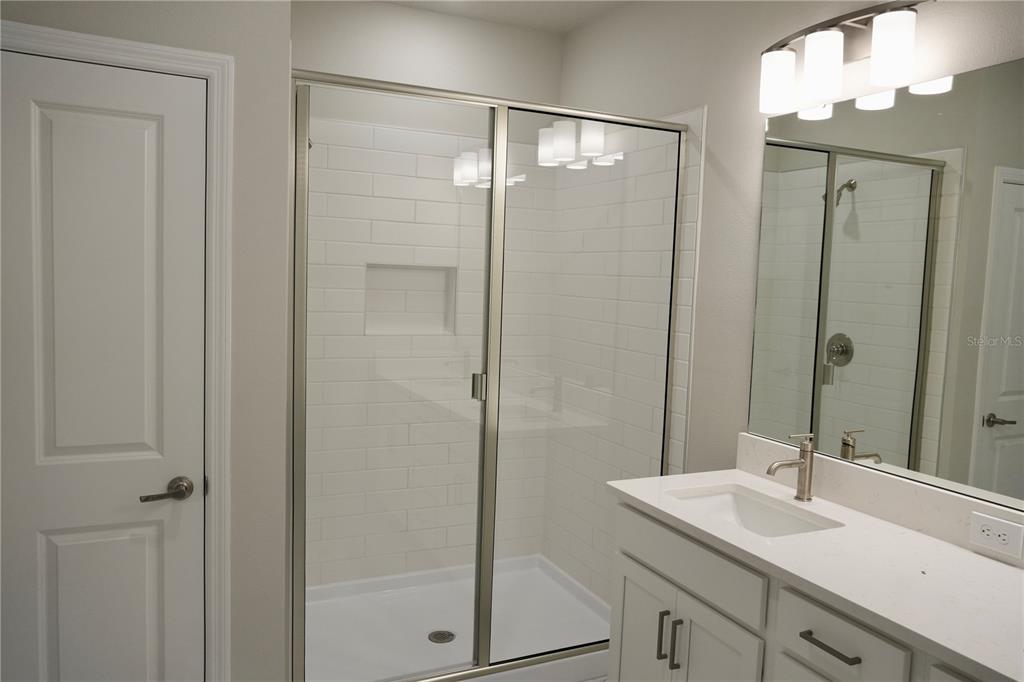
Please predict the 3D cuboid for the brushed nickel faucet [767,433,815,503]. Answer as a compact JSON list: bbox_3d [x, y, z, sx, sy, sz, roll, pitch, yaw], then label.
[{"bbox_3d":[0.831,0.381,2.293,0.183,0.200,0.052,-1,6,-26],"label":"brushed nickel faucet"}]

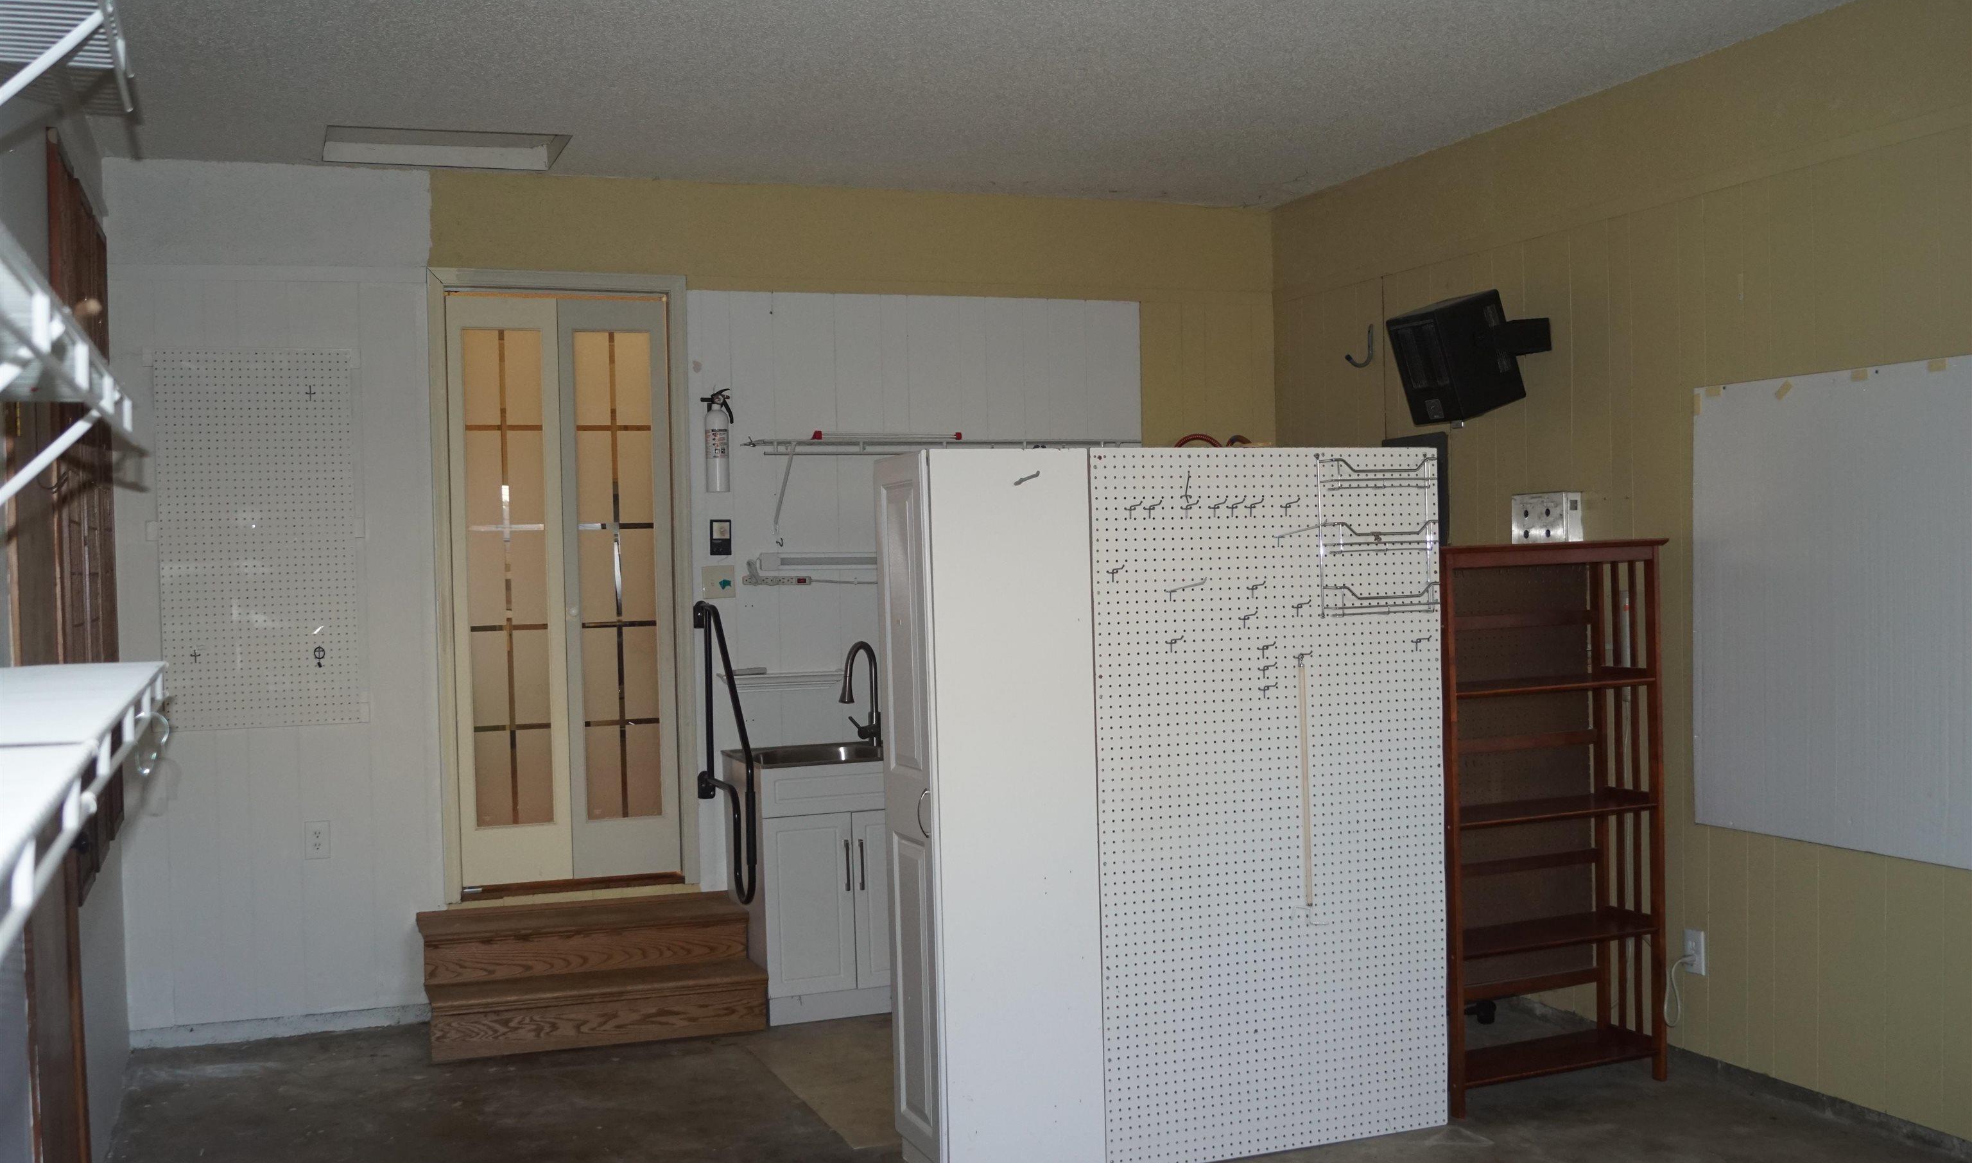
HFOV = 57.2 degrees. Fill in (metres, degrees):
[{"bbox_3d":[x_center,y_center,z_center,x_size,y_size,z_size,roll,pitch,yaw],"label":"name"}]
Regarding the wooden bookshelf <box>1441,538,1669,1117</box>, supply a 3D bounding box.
[{"bbox_3d":[1.489,0.649,4.974,0.755,1.510,0.315,-2,1,-21],"label":"wooden bookshelf"}]

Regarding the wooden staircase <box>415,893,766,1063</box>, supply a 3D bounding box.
[{"bbox_3d":[-1.280,1.264,5.857,1.060,0.378,0.535,-2,1,-21],"label":"wooden staircase"}]

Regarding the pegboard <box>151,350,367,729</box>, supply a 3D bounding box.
[{"bbox_3d":[-2.304,-0.135,5.727,0.625,1.220,0.020,-2,1,-21],"label":"pegboard"}]

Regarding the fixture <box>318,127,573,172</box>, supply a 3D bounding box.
[{"bbox_3d":[-1.693,-1.382,5.647,0.710,0.085,0.530,-2,2,-20],"label":"fixture"}]

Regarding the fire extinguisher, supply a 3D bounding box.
[{"bbox_3d":[-0.917,-0.482,6.204,0.105,0.360,0.100,-2,1,-21],"label":"fire extinguisher"}]

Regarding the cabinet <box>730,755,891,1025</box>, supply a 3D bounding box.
[{"bbox_3d":[-0.513,1.009,6.171,0.600,0.856,0.486,-2,1,-21],"label":"cabinet"}]

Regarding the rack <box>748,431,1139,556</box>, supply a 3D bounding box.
[{"bbox_3d":[-0.156,-0.322,6.385,1.420,0.390,0.315,-2,1,-21],"label":"rack"}]

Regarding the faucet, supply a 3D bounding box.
[{"bbox_3d":[-0.440,0.401,6.340,0.060,0.375,0.220,-1,1,29],"label":"faucet"}]

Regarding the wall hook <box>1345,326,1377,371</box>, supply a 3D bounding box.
[{"bbox_3d":[1.328,-0.828,6.370,0.100,0.155,0.025,-2,1,-21],"label":"wall hook"}]

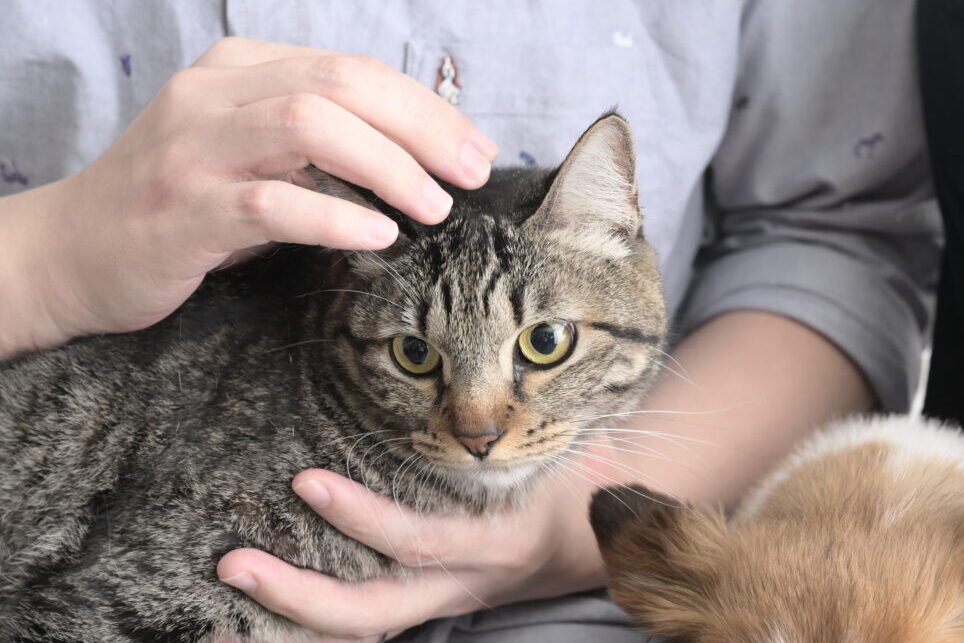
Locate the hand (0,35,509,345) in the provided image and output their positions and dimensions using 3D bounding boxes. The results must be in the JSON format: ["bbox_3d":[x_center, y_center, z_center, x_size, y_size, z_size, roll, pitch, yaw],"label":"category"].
[{"bbox_3d":[-0.074,-0.041,0.605,0.155,0.100,0.088,4,9,6],"label":"hand"}]

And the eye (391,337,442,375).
[{"bbox_3d":[-0.021,0.011,0.595,0.017,0.013,0.009,7,8,11],"label":"eye"}]

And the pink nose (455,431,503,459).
[{"bbox_3d":[-0.001,0.037,0.572,0.015,0.009,0.009,6,12,5],"label":"pink nose"}]

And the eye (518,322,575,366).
[{"bbox_3d":[0.020,0.007,0.590,0.018,0.014,0.009,5,8,-2],"label":"eye"}]

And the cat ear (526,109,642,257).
[{"bbox_3d":[0.034,-0.045,0.622,0.037,0.047,0.026,6,5,-8],"label":"cat ear"}]

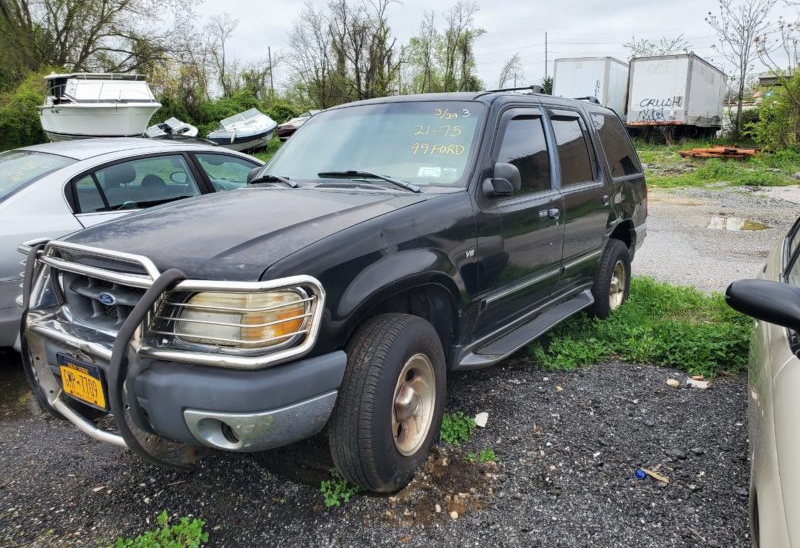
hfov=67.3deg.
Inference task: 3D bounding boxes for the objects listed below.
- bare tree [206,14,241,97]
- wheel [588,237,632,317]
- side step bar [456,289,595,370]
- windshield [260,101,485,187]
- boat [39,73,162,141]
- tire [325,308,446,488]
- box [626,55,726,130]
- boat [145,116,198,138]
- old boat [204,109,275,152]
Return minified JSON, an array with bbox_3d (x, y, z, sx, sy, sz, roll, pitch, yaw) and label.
[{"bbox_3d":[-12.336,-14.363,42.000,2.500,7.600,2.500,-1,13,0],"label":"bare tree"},{"bbox_3d":[1.631,0.089,4.791,0.235,0.730,0.730,7,14,35],"label":"wheel"},{"bbox_3d":[0.836,0.301,3.619,0.240,0.140,1.700,7,14,35],"label":"side step bar"},{"bbox_3d":[-0.182,-0.763,3.374,1.480,0.140,0.700,7,55,35],"label":"windshield"},{"bbox_3d":[-14.556,-8.125,29.500,6.200,3.300,2.300,-9,15,-30],"label":"boat"},{"bbox_3d":[-0.027,0.533,2.534,0.235,0.730,0.730,5,13,26],"label":"tire"},{"bbox_3d":[14.700,-9.150,31.200,2.500,2.870,11.200,8,15,34],"label":"box"},{"bbox_3d":[-11.358,-7.114,30.000,4.300,1.350,1.800,6,24,28],"label":"boat"},{"bbox_3d":[-7.423,-6.759,28.500,5.000,1.500,2.000,9,31,39],"label":"old boat"}]

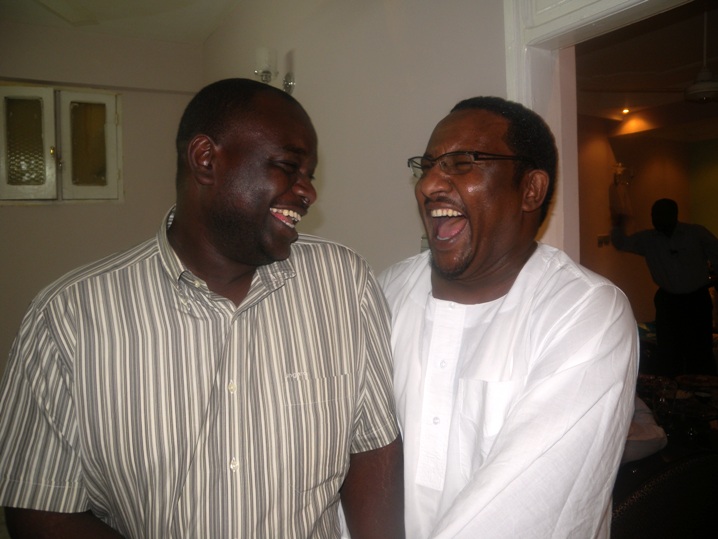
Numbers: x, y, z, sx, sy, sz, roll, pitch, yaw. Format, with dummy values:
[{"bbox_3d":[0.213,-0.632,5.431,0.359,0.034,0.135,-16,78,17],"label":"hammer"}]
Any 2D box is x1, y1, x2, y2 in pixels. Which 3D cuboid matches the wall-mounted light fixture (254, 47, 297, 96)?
[{"bbox_3d":[-0.454,-1.035,3.068,0.190,0.270,0.130,-2,1,-32],"label":"wall-mounted light fixture"}]

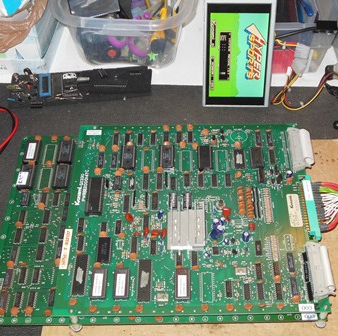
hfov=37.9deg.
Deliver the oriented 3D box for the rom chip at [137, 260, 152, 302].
[{"bbox_3d":[-0.029,0.134,0.583,0.015,0.005,0.052,-1,55,1],"label":"rom chip"}]

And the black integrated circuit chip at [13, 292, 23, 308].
[{"bbox_3d":[-0.185,0.164,0.608,0.008,0.004,0.019,-1,54,2],"label":"black integrated circuit chip"}]

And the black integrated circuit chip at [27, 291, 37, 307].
[{"bbox_3d":[-0.167,0.161,0.600,0.007,0.004,0.020,-1,55,2],"label":"black integrated circuit chip"}]

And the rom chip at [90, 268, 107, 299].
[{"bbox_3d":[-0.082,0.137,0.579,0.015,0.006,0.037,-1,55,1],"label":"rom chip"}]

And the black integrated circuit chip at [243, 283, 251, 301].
[{"bbox_3d":[0.092,0.146,0.579,0.008,0.004,0.019,-1,54,2],"label":"black integrated circuit chip"}]

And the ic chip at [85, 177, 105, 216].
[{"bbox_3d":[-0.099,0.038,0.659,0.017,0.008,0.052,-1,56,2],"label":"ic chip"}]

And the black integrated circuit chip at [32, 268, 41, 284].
[{"bbox_3d":[-0.167,0.135,0.617,0.007,0.004,0.020,-1,55,2],"label":"black integrated circuit chip"}]

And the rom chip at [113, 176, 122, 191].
[{"bbox_3d":[-0.070,0.021,0.669,0.008,0.006,0.020,-1,55,2],"label":"rom chip"}]

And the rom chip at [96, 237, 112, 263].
[{"bbox_3d":[-0.081,0.103,0.616,0.015,0.005,0.032,-1,55,2],"label":"rom chip"}]

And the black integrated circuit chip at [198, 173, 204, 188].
[{"bbox_3d":[0.043,0.018,0.670,0.008,0.004,0.020,-1,56,2],"label":"black integrated circuit chip"}]

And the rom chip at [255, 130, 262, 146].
[{"bbox_3d":[0.128,-0.042,0.704,0.007,0.004,0.025,-1,55,2],"label":"rom chip"}]

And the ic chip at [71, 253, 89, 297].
[{"bbox_3d":[-0.107,0.130,0.599,0.015,0.005,0.052,-1,56,2],"label":"ic chip"}]

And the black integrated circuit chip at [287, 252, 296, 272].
[{"bbox_3d":[0.146,0.114,0.592,0.007,0.004,0.024,-1,55,1],"label":"black integrated circuit chip"}]

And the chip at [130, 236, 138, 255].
[{"bbox_3d":[-0.043,0.097,0.609,0.007,0.004,0.023,-1,55,1],"label":"chip"}]

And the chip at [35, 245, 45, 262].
[{"bbox_3d":[-0.163,0.109,0.629,0.007,0.004,0.019,-1,55,1],"label":"chip"}]

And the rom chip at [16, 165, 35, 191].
[{"bbox_3d":[-0.204,0.013,0.703,0.016,0.008,0.037,0,56,1],"label":"rom chip"}]

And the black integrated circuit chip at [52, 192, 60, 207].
[{"bbox_3d":[-0.158,0.045,0.688,0.008,0.004,0.020,-1,56,2],"label":"black integrated circuit chip"}]

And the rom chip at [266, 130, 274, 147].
[{"bbox_3d":[0.143,-0.042,0.703,0.007,0.004,0.025,-1,55,2],"label":"rom chip"}]

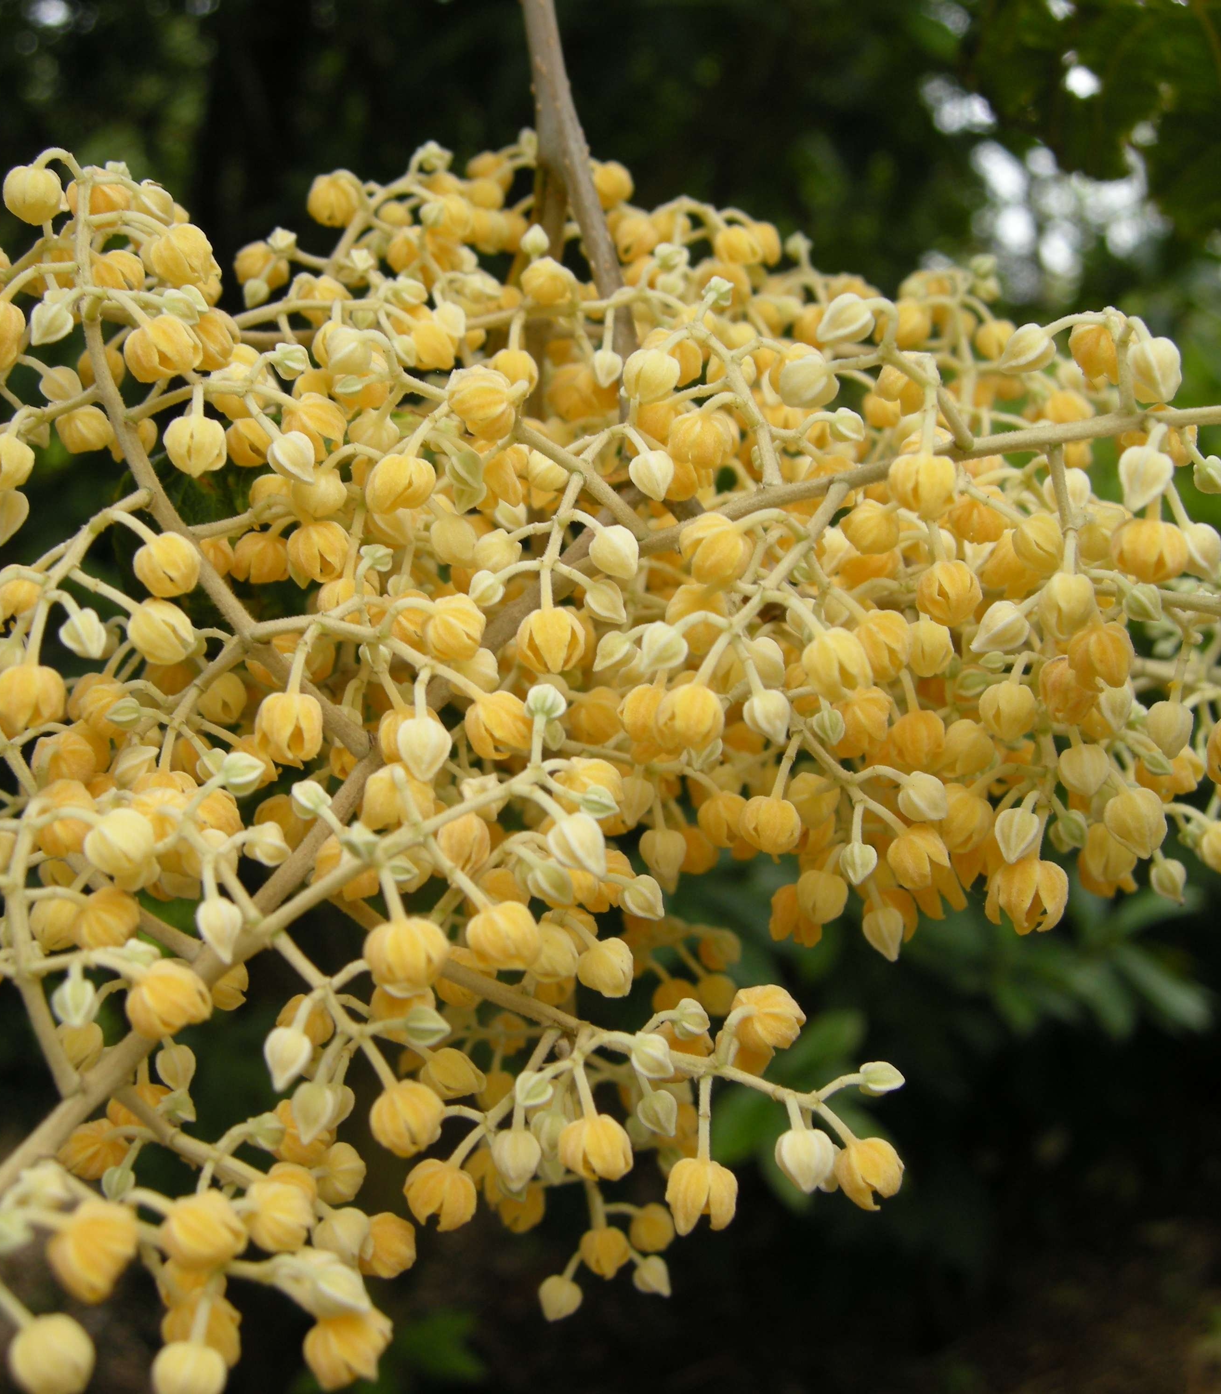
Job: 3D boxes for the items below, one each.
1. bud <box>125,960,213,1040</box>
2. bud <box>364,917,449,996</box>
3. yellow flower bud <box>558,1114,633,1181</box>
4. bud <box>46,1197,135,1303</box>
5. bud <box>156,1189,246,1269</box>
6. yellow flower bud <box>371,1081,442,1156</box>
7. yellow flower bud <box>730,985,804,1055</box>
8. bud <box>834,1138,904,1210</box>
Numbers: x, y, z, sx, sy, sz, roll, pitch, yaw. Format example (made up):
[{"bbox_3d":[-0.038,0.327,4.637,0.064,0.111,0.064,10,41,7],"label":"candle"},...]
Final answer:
[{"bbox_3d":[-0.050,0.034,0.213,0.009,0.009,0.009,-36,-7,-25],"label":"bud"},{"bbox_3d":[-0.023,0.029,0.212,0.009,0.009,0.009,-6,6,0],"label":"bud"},{"bbox_3d":[-0.002,0.058,0.240,0.009,0.009,0.009,-6,-12,0],"label":"yellow flower bud"},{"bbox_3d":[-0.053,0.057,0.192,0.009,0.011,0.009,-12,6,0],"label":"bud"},{"bbox_3d":[-0.046,0.060,0.212,0.010,0.008,0.008,25,0,15],"label":"bud"},{"bbox_3d":[-0.025,0.051,0.228,0.009,0.009,0.009,-17,-26,0],"label":"yellow flower bud"},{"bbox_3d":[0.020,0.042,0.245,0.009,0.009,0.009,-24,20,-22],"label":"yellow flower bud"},{"bbox_3d":[0.033,0.062,0.242,0.009,0.009,0.009,-18,-9,0],"label":"bud"}]

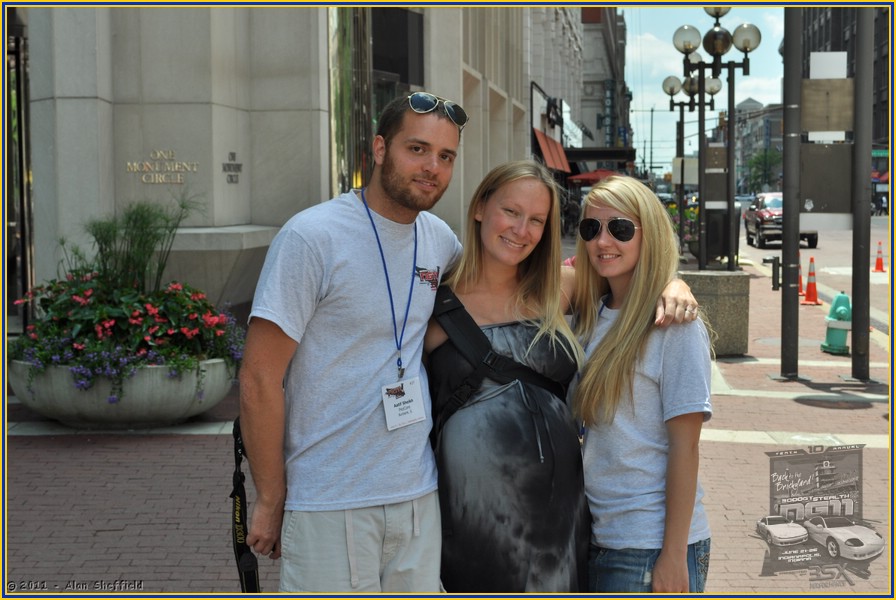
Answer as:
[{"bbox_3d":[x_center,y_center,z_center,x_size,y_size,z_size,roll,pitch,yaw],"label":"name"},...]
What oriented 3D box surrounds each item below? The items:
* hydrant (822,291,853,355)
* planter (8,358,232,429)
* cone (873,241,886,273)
[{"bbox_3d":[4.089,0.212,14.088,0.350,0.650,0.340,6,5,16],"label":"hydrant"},{"bbox_3d":[-2.443,0.655,10.168,1.723,0.440,1.723,-1,5,-14],"label":"planter"},{"bbox_3d":[9.637,-0.985,29.995,0.360,0.700,0.360,0,5,8],"label":"cone"}]

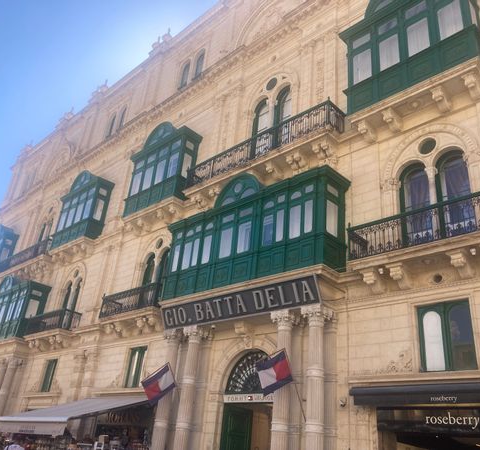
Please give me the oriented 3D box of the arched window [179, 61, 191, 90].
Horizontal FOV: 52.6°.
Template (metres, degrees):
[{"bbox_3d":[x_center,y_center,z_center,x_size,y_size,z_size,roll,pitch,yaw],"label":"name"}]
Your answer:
[{"bbox_3d":[-3.122,-8.549,27.687,0.620,2.106,0.234,-19,-36,40],"label":"arched window"}]

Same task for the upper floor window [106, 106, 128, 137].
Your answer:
[{"bbox_3d":[-7.721,-6.476,30.838,1.932,1.898,0.253,-19,-34,41],"label":"upper floor window"}]

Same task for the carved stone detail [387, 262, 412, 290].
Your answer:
[{"bbox_3d":[4.110,1.327,12.534,0.402,0.506,0.667,-19,-34,41],"label":"carved stone detail"}]

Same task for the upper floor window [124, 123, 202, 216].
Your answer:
[{"bbox_3d":[-3.866,-2.643,23.589,4.450,4.715,1.069,-19,-36,40],"label":"upper floor window"}]

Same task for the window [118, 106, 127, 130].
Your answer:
[{"bbox_3d":[-7.248,-6.639,30.406,0.655,1.783,0.253,-19,-34,41],"label":"window"}]

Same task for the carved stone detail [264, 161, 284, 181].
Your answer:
[{"bbox_3d":[1.319,-2.049,18.166,0.304,0.468,0.667,-19,-36,40],"label":"carved stone detail"}]

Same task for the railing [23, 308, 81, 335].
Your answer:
[{"bbox_3d":[-9.762,5.239,25.379,4.060,1.012,0.862,-19,-36,40],"label":"railing"}]

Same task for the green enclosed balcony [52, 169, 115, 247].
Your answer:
[{"bbox_3d":[-9.246,-0.821,28.378,4.428,4.772,1.092,-19,-36,40],"label":"green enclosed balcony"}]

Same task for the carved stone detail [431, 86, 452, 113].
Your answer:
[{"bbox_3d":[5.864,-3.627,14.135,0.304,0.468,0.655,-19,-36,40],"label":"carved stone detail"}]

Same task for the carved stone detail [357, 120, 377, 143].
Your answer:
[{"bbox_3d":[4.081,-2.884,15.413,0.316,0.538,0.796,-19,-36,40],"label":"carved stone detail"}]

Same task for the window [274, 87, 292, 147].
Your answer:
[{"bbox_3d":[1.751,-4.095,19.006,0.851,3.163,0.287,-19,-34,41],"label":"window"}]

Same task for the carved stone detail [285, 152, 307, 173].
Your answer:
[{"bbox_3d":[2.031,-2.183,17.218,0.667,0.538,0.702,-19,-36,40],"label":"carved stone detail"}]

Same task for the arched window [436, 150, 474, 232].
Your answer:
[{"bbox_3d":[5.840,-0.759,13.082,0.866,2.995,0.234,-19,-36,40],"label":"arched window"}]

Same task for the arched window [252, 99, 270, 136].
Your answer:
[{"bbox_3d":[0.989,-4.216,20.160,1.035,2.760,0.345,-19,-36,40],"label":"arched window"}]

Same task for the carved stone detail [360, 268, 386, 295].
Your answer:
[{"bbox_3d":[3.571,1.505,13.011,0.391,0.506,0.690,-19,-34,41],"label":"carved stone detail"}]

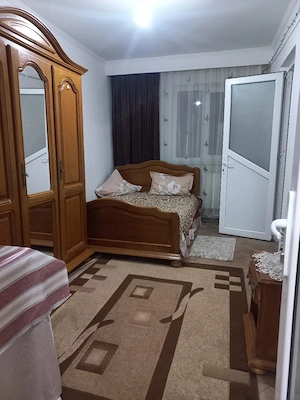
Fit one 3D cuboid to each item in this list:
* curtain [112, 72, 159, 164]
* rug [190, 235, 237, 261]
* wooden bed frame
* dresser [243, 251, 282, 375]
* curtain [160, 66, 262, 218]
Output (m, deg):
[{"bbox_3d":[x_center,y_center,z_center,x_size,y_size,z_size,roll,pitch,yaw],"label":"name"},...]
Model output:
[{"bbox_3d":[-0.256,-0.941,5.048,0.858,2.388,0.108,3,11,14],"label":"curtain"},{"bbox_3d":[0.782,0.568,3.549,0.514,0.024,0.840,3,11,14],"label":"rug"},{"bbox_3d":[-0.151,-0.011,4.028,1.500,0.992,2.052,3,11,14],"label":"wooden bed frame"},{"bbox_3d":[0.759,0.646,1.654,0.390,0.542,0.480,3,11,14],"label":"dresser"},{"bbox_3d":[0.931,-0.881,4.755,1.614,2.424,0.108,3,11,14],"label":"curtain"}]

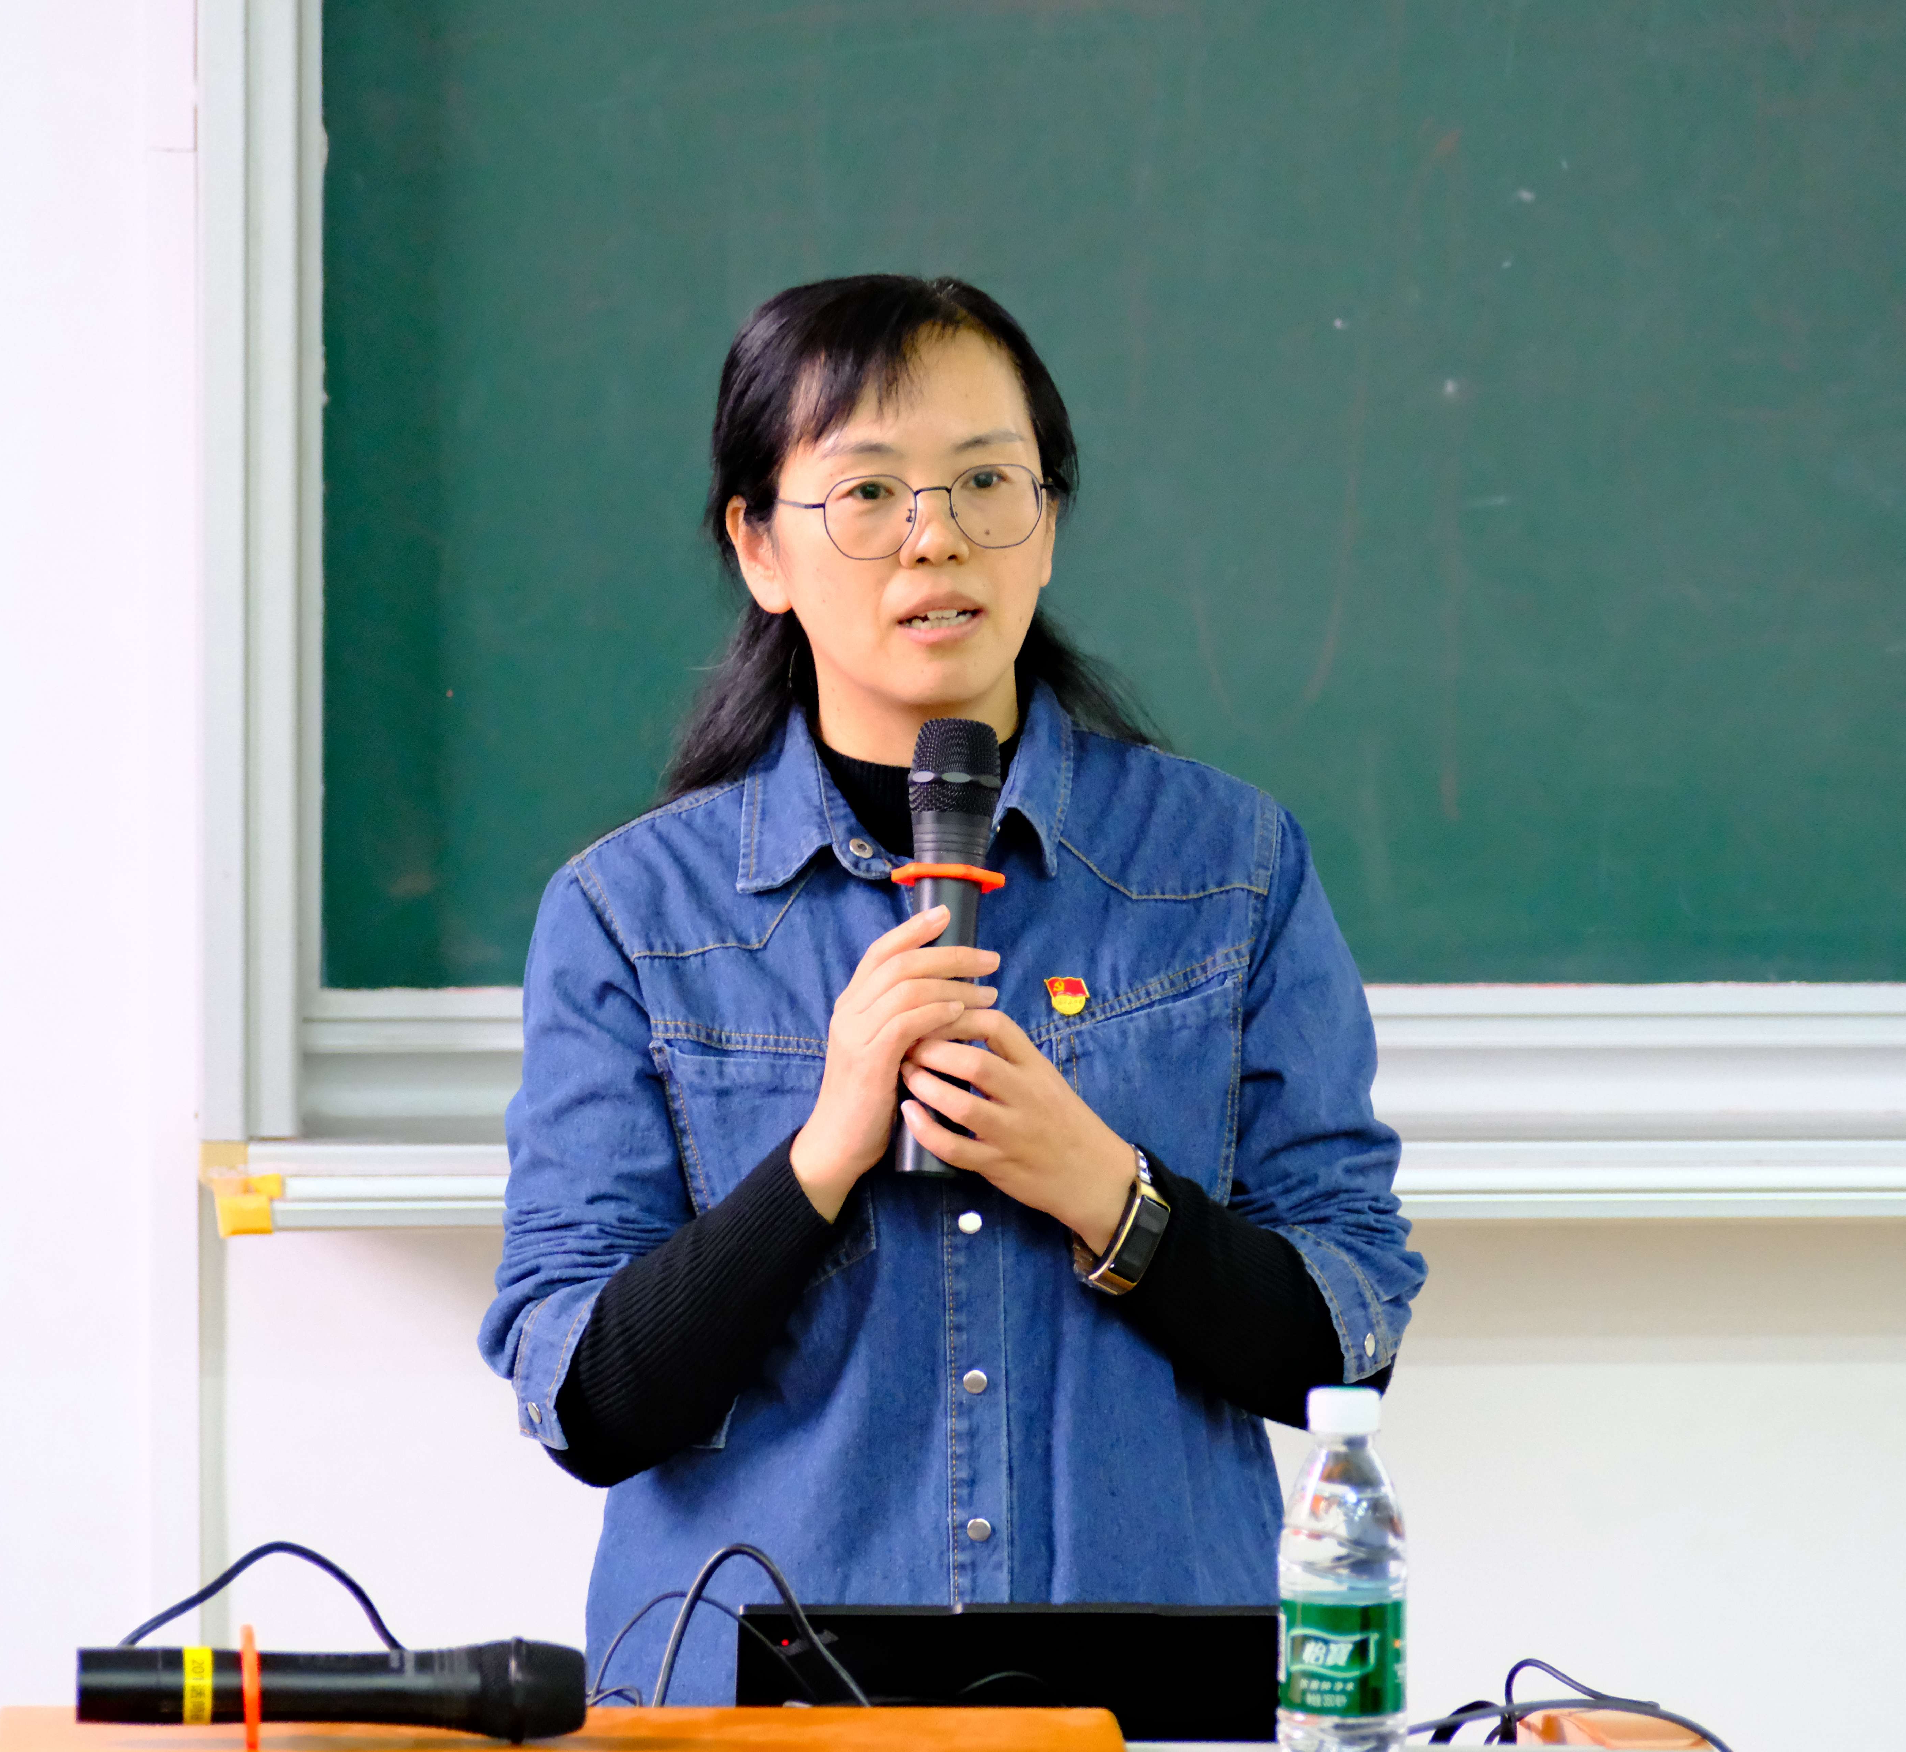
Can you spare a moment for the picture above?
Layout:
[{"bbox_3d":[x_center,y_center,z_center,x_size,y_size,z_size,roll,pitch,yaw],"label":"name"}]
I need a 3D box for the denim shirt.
[{"bbox_3d":[-0.001,0.237,7.030,0.505,0.680,0.330,0,1,-9],"label":"denim shirt"}]

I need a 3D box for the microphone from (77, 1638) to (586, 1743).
[{"bbox_3d":[-0.287,0.377,6.080,0.240,0.050,0.050,0,0,0],"label":"microphone"}]

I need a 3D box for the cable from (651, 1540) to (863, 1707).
[{"bbox_3d":[-0.095,0.369,6.420,0.110,0.090,0.100,0,1,0],"label":"cable"}]

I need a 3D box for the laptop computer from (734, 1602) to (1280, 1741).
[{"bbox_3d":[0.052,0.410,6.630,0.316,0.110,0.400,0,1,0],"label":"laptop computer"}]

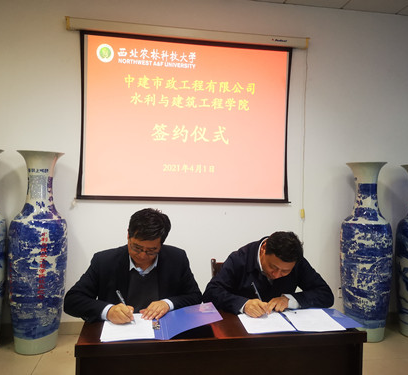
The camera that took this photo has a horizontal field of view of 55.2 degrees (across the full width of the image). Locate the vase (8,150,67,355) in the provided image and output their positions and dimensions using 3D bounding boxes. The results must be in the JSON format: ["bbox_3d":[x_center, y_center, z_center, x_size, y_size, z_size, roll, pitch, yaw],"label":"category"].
[{"bbox_3d":[-1.398,0.518,3.294,0.455,1.636,0.455,1,0,-9],"label":"vase"}]

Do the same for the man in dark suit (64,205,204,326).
[{"bbox_3d":[-0.318,0.728,1.888,0.620,1.260,0.720,1,0,-9],"label":"man in dark suit"}]

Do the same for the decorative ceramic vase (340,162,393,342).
[{"bbox_3d":[1.542,0.594,3.678,0.455,1.631,0.455,1,0,-9],"label":"decorative ceramic vase"}]

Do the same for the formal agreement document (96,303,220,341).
[{"bbox_3d":[-0.190,0.564,1.696,0.480,0.085,0.310,1,0,-9],"label":"formal agreement document"}]

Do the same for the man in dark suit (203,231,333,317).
[{"bbox_3d":[0.290,0.788,1.998,0.620,1.170,0.750,1,0,-19],"label":"man in dark suit"}]

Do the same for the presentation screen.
[{"bbox_3d":[-0.141,-0.622,3.651,2.020,1.530,0.050,1,0,-9],"label":"presentation screen"}]

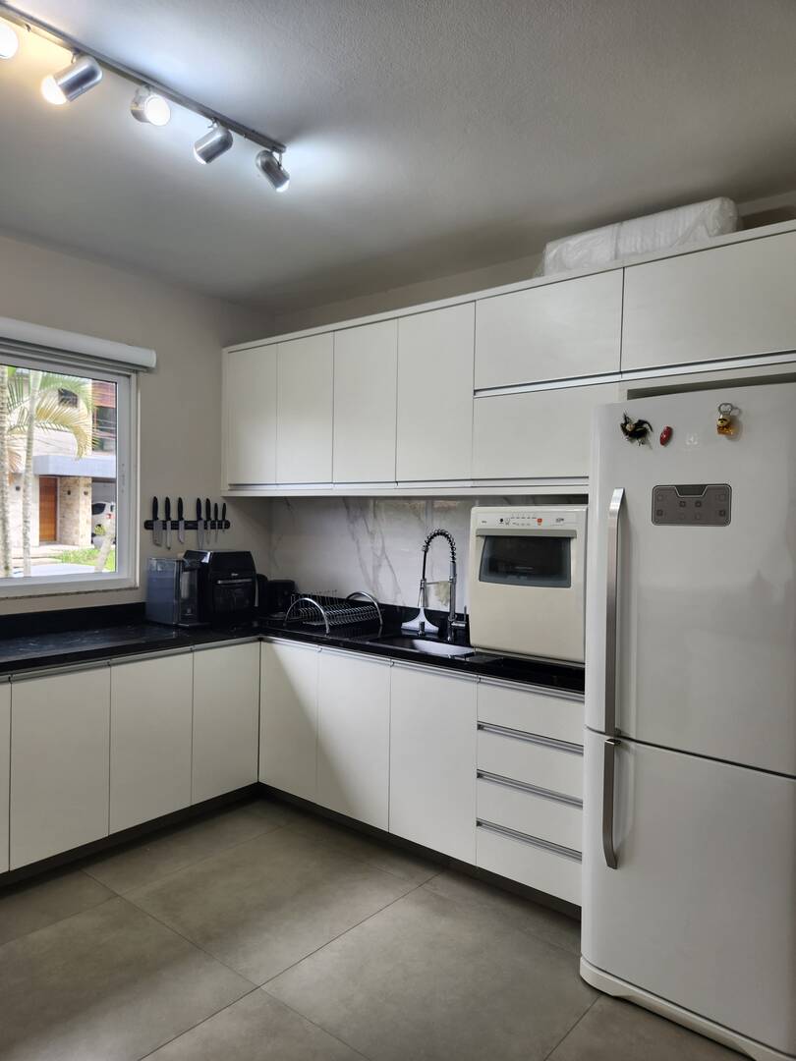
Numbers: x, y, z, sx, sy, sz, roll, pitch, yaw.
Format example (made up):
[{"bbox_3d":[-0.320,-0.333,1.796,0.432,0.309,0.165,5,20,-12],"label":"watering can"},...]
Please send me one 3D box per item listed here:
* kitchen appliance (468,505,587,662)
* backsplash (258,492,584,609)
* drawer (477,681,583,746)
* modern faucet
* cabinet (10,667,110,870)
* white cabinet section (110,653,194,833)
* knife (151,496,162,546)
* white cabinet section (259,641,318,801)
[{"bbox_3d":[0.631,0.211,2.930,0.512,0.610,0.410,2,1,40],"label":"kitchen appliance"},{"bbox_3d":[0.003,0.111,3.775,2.110,0.600,0.020,2,1,39],"label":"backsplash"},{"bbox_3d":[0.634,0.657,2.777,0.443,0.169,0.500,2,1,40],"label":"drawer"},{"bbox_3d":[0.207,0.250,3.205,0.120,0.518,0.260,2,1,40],"label":"modern faucet"},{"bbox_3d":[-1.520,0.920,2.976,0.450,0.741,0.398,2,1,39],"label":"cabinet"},{"bbox_3d":[-1.315,0.938,3.351,0.550,0.733,0.413,2,1,39],"label":"white cabinet section"},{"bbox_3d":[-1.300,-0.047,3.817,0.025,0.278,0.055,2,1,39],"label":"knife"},{"bbox_3d":[-0.378,0.946,3.734,0.423,0.733,0.550,2,1,39],"label":"white cabinet section"}]

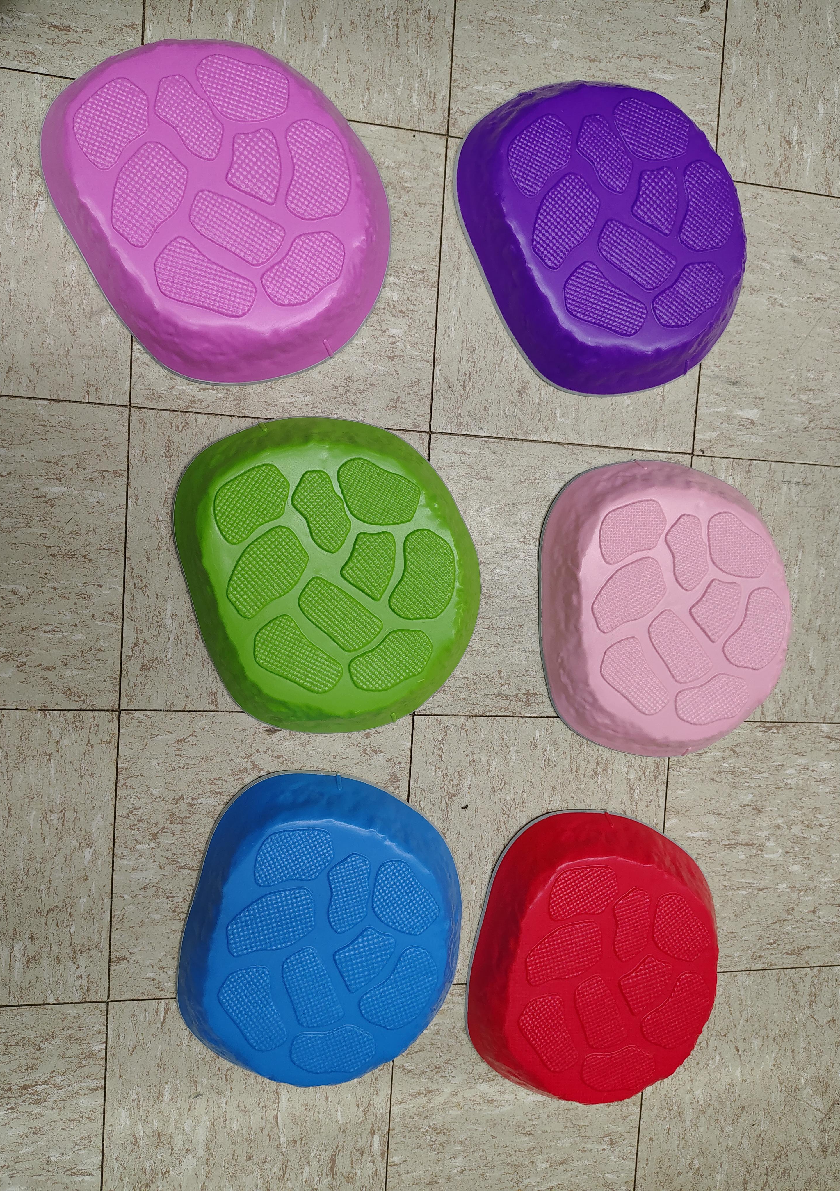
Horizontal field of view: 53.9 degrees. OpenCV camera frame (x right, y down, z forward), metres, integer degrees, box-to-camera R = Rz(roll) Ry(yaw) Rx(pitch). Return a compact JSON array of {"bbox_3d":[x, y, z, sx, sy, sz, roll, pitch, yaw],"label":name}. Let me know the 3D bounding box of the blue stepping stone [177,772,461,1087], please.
[{"bbox_3d":[-0.093,0.368,0.869,0.304,0.056,0.342,16,91,-12],"label":"blue stepping stone"}]

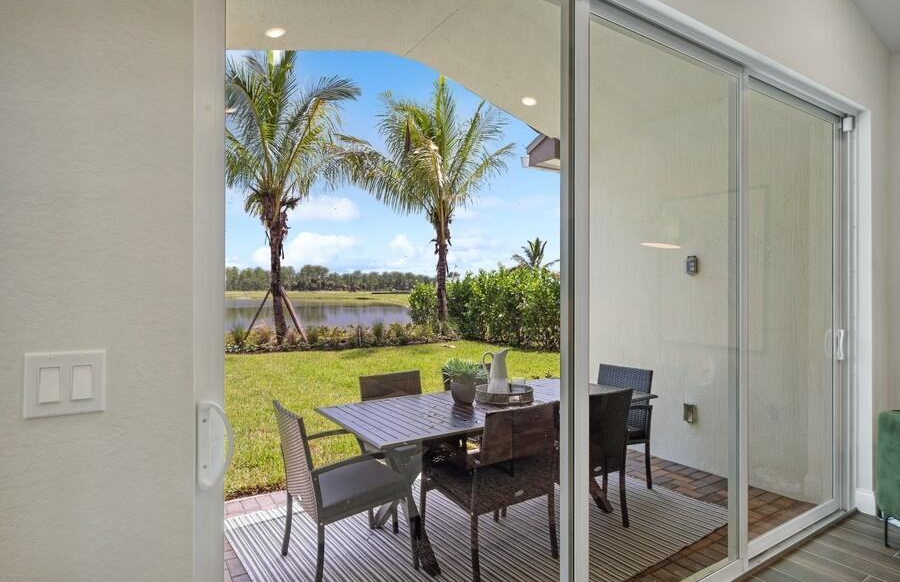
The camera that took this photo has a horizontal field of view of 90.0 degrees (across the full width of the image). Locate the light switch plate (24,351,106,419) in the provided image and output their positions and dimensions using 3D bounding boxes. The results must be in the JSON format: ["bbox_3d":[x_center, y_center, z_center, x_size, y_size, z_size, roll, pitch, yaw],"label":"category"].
[{"bbox_3d":[-0.708,0.171,0.831,0.116,0.115,0.010,0,0,-30],"label":"light switch plate"}]

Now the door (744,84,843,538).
[{"bbox_3d":[1.885,0.133,2.473,1.100,2.379,0.050,0,0,-30],"label":"door"}]

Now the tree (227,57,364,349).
[{"bbox_3d":[-5.342,-3.133,14.100,5.900,9.494,5.700,0,0,0],"label":"tree"}]

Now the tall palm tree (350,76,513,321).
[{"bbox_3d":[-0.702,-3.114,16.200,6.100,9.432,5.800,0,0,0],"label":"tall palm tree"}]

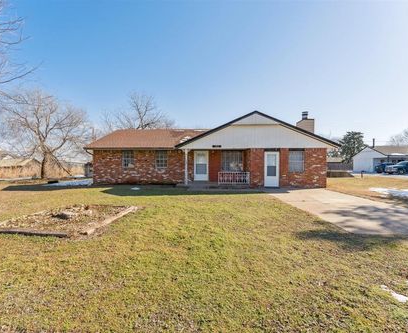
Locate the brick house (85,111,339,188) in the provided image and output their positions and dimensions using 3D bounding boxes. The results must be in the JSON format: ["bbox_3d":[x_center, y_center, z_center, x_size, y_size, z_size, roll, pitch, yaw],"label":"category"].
[{"bbox_3d":[0.000,-1.200,17.900,16.100,5.000,11.300,0,0,0],"label":"brick house"}]

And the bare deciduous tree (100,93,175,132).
[{"bbox_3d":[-9.600,-4.800,30.500,9.800,12.000,9.200,0,0,0],"label":"bare deciduous tree"}]

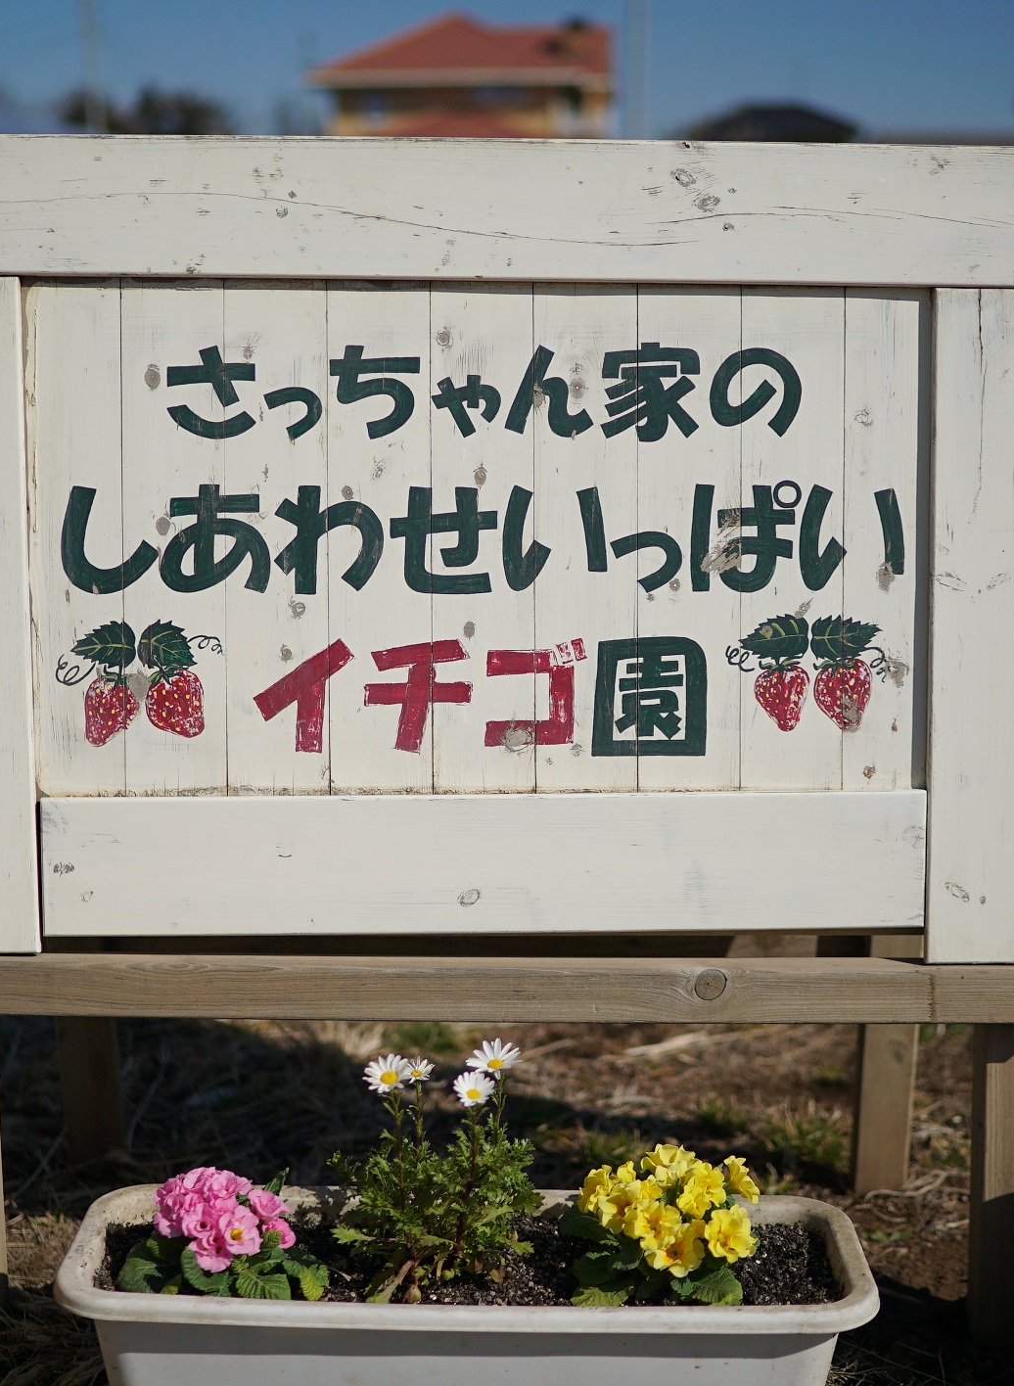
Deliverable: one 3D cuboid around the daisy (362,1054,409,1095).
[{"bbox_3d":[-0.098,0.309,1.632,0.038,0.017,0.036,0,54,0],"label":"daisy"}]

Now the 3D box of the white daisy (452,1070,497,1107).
[{"bbox_3d":[-0.026,0.321,1.640,0.036,0.017,0.034,0,54,0],"label":"white daisy"}]

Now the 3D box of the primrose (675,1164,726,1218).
[{"bbox_3d":[0.158,0.405,1.643,0.042,0.042,0.027,-1,-26,-5],"label":"primrose"}]

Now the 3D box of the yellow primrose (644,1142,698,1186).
[{"bbox_3d":[0.134,0.387,1.659,0.043,0.025,0.040,0,37,0],"label":"yellow primrose"}]

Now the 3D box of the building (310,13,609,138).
[{"bbox_3d":[-1.450,-16.834,62.862,9.200,8.300,9.000,0,12,0],"label":"building"}]

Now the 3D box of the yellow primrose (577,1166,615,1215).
[{"bbox_3d":[0.073,0.404,1.642,0.025,0.037,0.036,28,-4,-32],"label":"yellow primrose"}]

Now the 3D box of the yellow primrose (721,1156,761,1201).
[{"bbox_3d":[0.192,0.399,1.657,0.025,0.037,0.036,-28,-2,28],"label":"yellow primrose"}]

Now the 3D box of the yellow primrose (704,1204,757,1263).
[{"bbox_3d":[0.179,0.433,1.618,0.042,0.042,0.026,-3,-20,-12],"label":"yellow primrose"}]

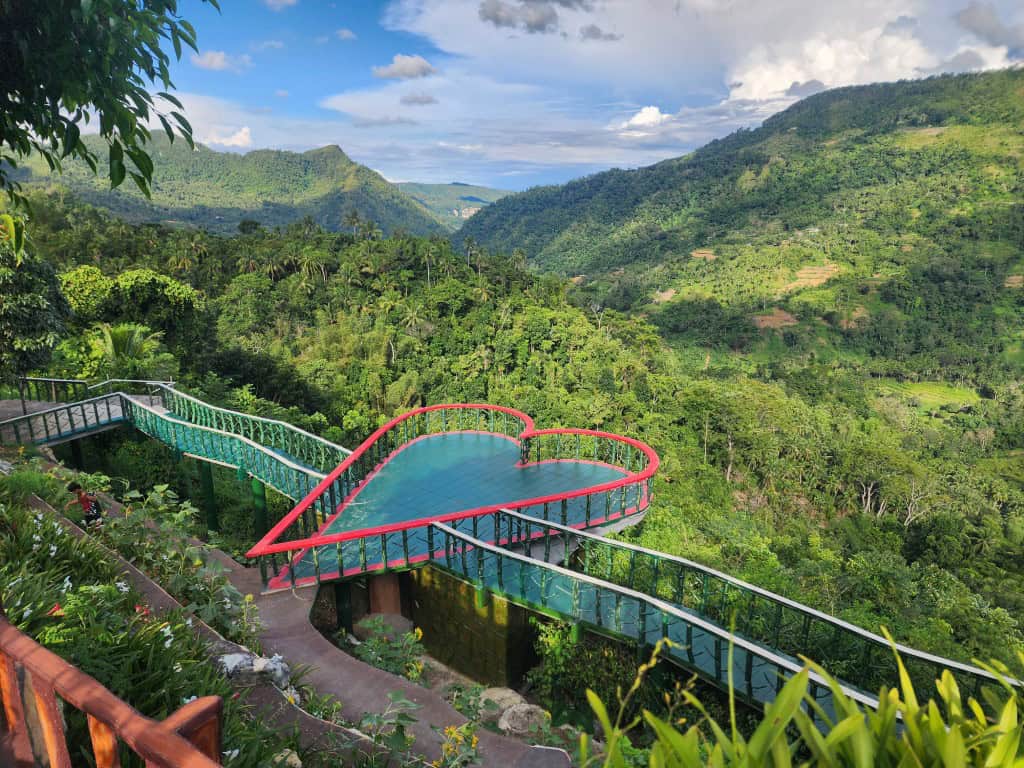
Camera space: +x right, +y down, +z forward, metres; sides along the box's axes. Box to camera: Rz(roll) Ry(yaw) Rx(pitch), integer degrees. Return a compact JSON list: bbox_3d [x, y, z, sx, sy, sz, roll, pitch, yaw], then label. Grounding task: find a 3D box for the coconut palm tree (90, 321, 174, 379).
[{"bbox_3d":[-20.305,-1.422,36.500,4.600,4.000,4.500,0,13,0],"label":"coconut palm tree"}]

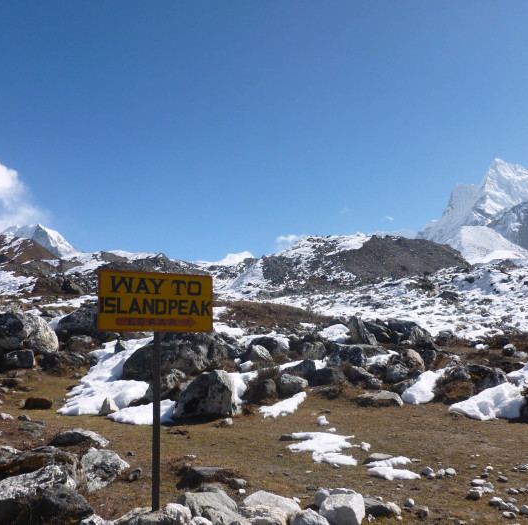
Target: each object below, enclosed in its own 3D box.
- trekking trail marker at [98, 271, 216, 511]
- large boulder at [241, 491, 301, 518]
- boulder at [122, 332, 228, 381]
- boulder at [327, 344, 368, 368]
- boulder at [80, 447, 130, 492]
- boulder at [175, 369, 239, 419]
[{"bbox_3d":[-0.707,0.814,3.750,0.742,1.560,0.060,2,-4,-25],"label":"trekking trail marker"},{"bbox_3d":[0.044,1.726,4.000,0.415,0.200,0.300,0,-4,1],"label":"large boulder"},{"bbox_3d":[-1.547,1.681,10.300,1.869,0.831,1.300,1,-4,-8],"label":"boulder"},{"bbox_3d":[1.611,1.820,11.000,0.791,0.454,0.600,-1,-4,8],"label":"boulder"},{"bbox_3d":[-1.280,1.675,4.600,0.384,0.340,0.340,1,-4,-15],"label":"boulder"},{"bbox_3d":[-0.752,1.770,7.600,0.838,0.623,0.650,0,-4,-6],"label":"boulder"}]

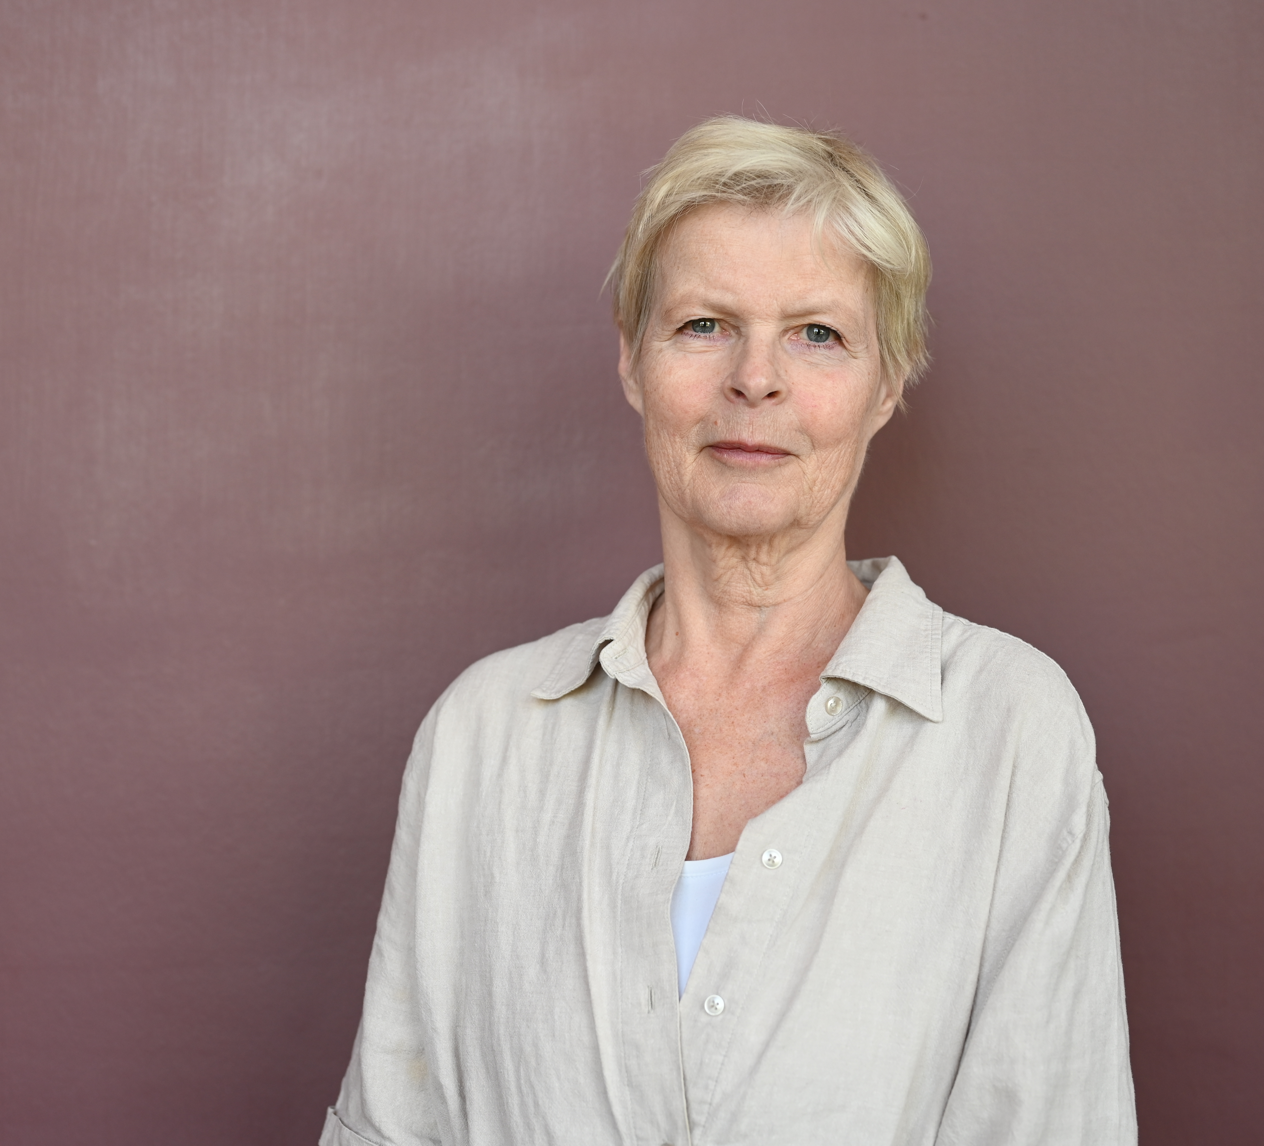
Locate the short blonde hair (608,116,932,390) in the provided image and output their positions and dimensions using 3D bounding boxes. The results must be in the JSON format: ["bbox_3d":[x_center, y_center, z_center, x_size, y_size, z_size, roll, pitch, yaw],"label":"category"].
[{"bbox_3d":[0.081,-0.176,1.405,0.187,0.185,0.210,3,-1,3],"label":"short blonde hair"}]

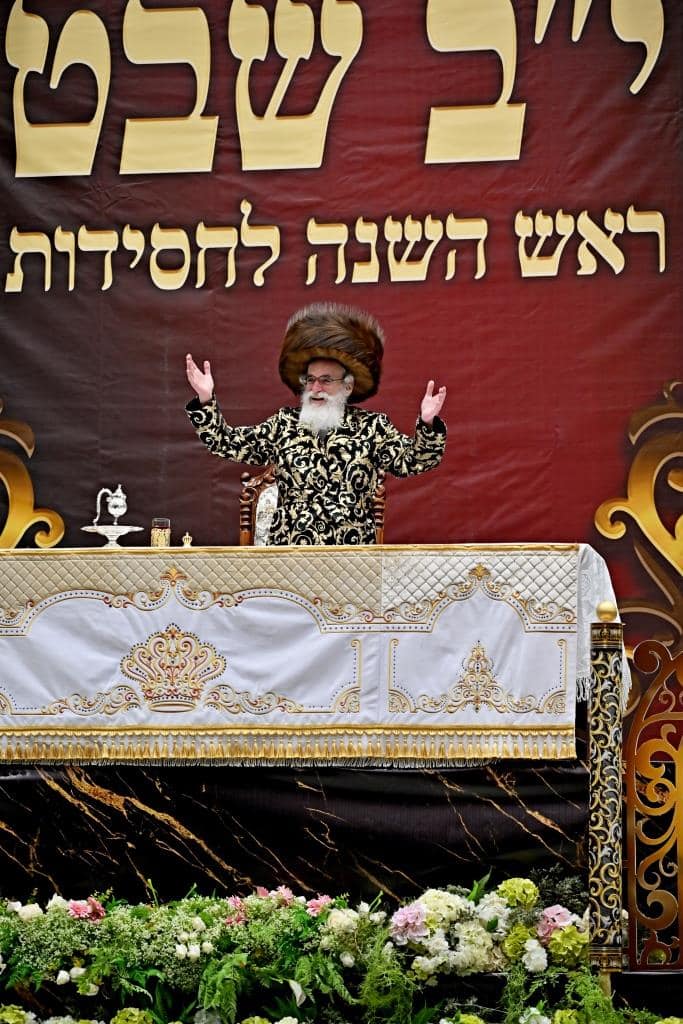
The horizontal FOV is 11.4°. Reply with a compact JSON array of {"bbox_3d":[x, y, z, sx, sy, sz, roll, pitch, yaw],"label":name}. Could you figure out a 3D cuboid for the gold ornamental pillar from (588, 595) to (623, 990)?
[{"bbox_3d":[0.850,0.908,10.970,0.107,1.250,0.107,-1,-6,9],"label":"gold ornamental pillar"}]

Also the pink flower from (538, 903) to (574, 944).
[{"bbox_3d":[0.691,1.332,11.021,0.120,0.130,0.100,0,-5,0],"label":"pink flower"}]

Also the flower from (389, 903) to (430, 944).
[{"bbox_3d":[0.218,1.338,11.096,0.128,0.135,0.110,0,-5,0],"label":"flower"}]

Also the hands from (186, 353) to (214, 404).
[{"bbox_3d":[-0.504,-0.477,12.200,0.085,0.180,0.080,-13,-6,-20],"label":"hands"}]

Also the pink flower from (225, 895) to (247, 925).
[{"bbox_3d":[-0.347,1.302,11.184,0.070,0.095,0.060,0,-5,0],"label":"pink flower"}]

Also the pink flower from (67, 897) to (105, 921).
[{"bbox_3d":[-0.845,1.308,11.261,0.120,0.080,0.075,0,-5,0],"label":"pink flower"}]

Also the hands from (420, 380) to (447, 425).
[{"bbox_3d":[0.329,-0.391,12.200,0.085,0.155,0.080,3,-6,21],"label":"hands"}]

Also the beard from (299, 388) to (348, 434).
[{"bbox_3d":[-0.065,-0.362,12.300,0.165,0.165,0.120,-2,-6,22],"label":"beard"}]

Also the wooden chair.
[{"bbox_3d":[-0.152,0.357,12.394,0.580,1.200,0.620,-1,-6,9],"label":"wooden chair"}]

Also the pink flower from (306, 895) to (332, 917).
[{"bbox_3d":[-0.072,1.284,11.141,0.082,0.072,0.065,0,-5,0],"label":"pink flower"}]

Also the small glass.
[{"bbox_3d":[-0.620,0.072,11.700,0.068,0.108,0.068,0,-5,0],"label":"small glass"}]

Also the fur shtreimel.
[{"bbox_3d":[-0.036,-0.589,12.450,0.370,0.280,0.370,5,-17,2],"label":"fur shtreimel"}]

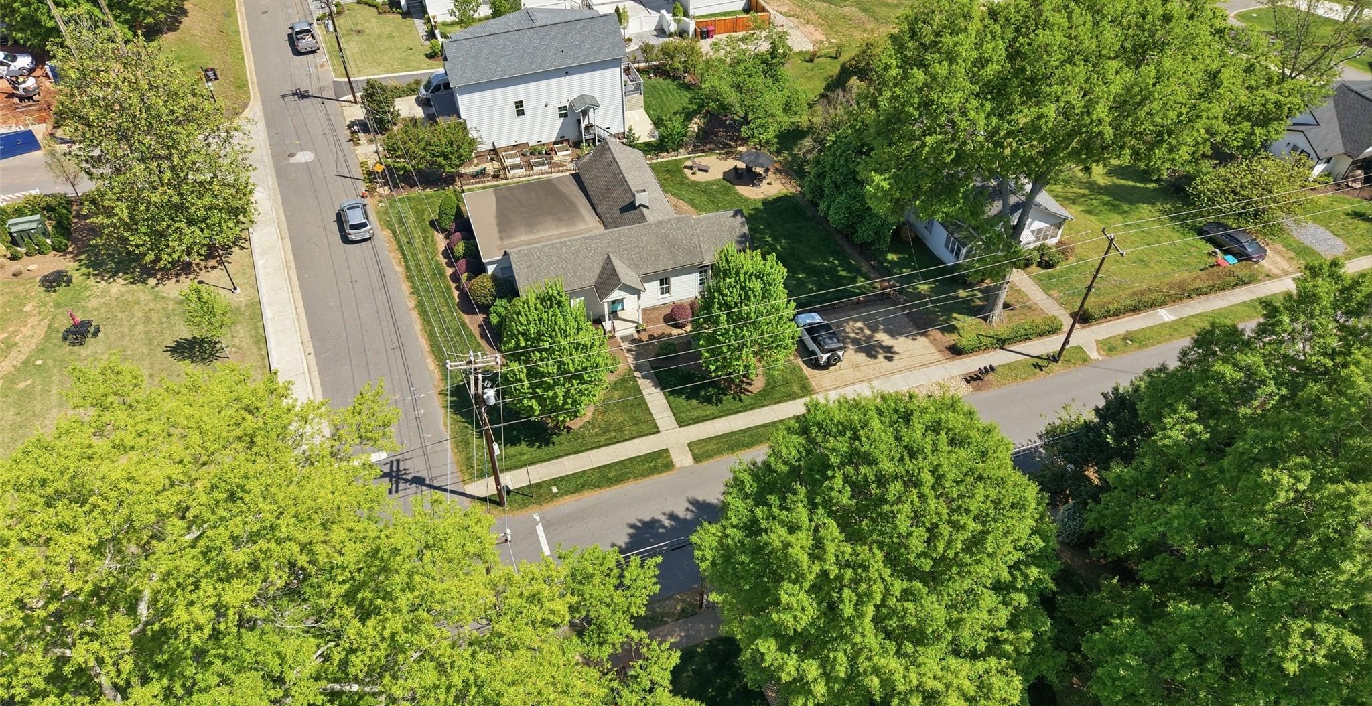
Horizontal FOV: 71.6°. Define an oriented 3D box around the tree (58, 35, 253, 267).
[{"bbox_3d":[-39.224,-14.633,72.255,12.200,16.500,12.200,-12,48,-12],"label":"tree"}]

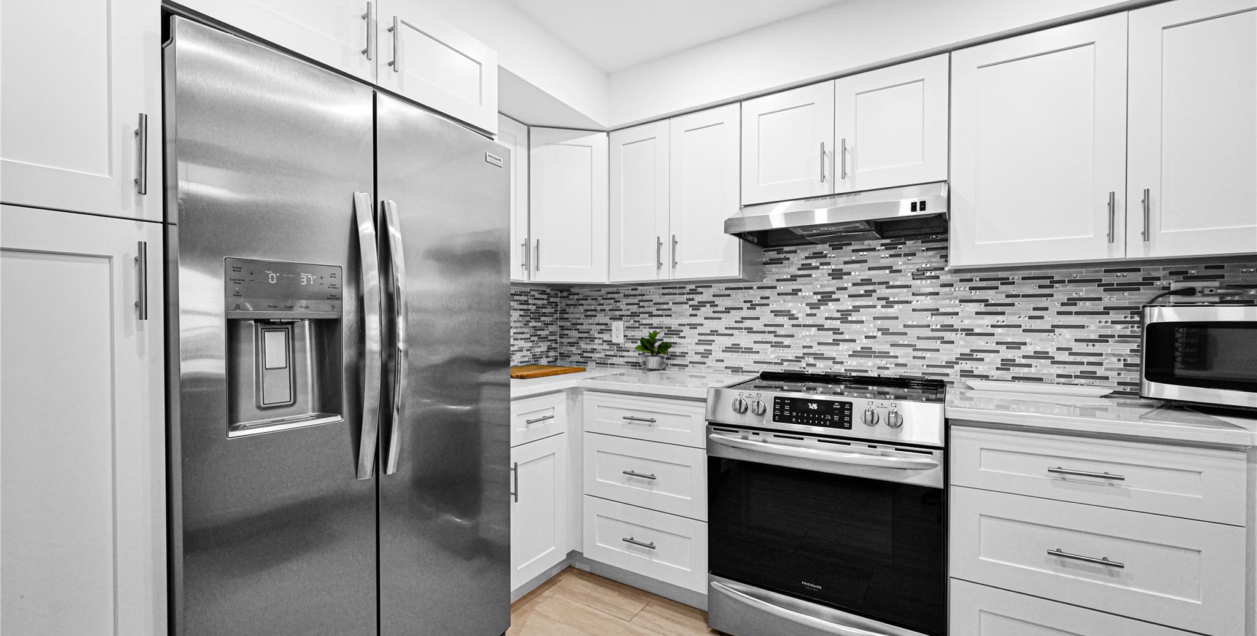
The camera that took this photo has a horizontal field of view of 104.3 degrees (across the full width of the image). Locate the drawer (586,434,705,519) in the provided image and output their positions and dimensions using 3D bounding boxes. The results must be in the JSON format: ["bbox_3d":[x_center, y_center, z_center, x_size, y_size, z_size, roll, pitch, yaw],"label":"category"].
[{"bbox_3d":[0.177,0.652,2.256,0.606,0.283,0.500,0,1,31],"label":"drawer"}]

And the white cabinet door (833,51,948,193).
[{"bbox_3d":[0.977,-0.718,1.837,0.374,0.456,0.050,0,0,31],"label":"white cabinet door"}]

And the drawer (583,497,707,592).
[{"bbox_3d":[0.178,0.939,2.259,0.606,0.285,0.500,0,1,31],"label":"drawer"}]

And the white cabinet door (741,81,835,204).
[{"bbox_3d":[0.654,-0.717,2.028,0.372,0.456,0.050,0,0,31],"label":"white cabinet door"}]

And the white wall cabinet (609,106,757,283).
[{"bbox_3d":[0.279,-0.567,2.447,0.683,0.762,0.325,0,1,31],"label":"white wall cabinet"}]

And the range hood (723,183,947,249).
[{"bbox_3d":[0.846,-0.418,2.010,0.760,0.145,0.493,0,1,31],"label":"range hood"}]

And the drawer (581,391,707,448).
[{"bbox_3d":[0.175,0.421,2.253,0.606,0.177,0.500,0,1,31],"label":"drawer"}]

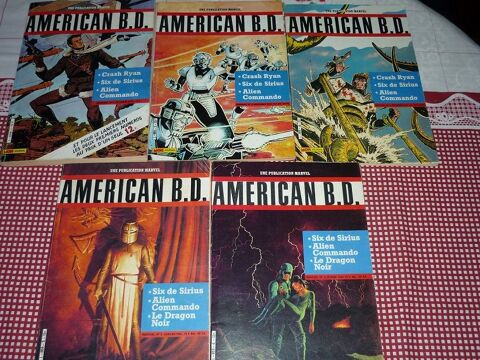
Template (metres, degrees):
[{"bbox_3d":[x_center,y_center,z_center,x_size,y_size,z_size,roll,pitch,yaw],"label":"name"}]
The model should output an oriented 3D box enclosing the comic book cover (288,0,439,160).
[{"bbox_3d":[0.157,-0.139,0.679,0.181,0.006,0.263,0,64,-1],"label":"comic book cover"}]

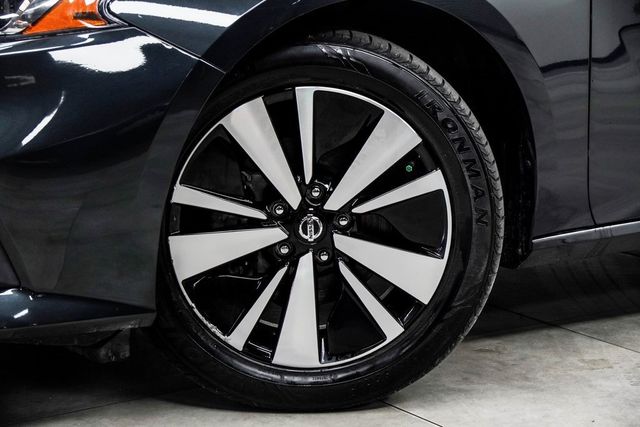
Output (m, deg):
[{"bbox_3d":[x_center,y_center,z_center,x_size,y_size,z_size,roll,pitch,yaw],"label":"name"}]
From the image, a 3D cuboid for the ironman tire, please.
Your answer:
[{"bbox_3d":[-0.021,0.006,3.075,0.667,0.663,0.228,-1,8,-3],"label":"ironman tire"}]

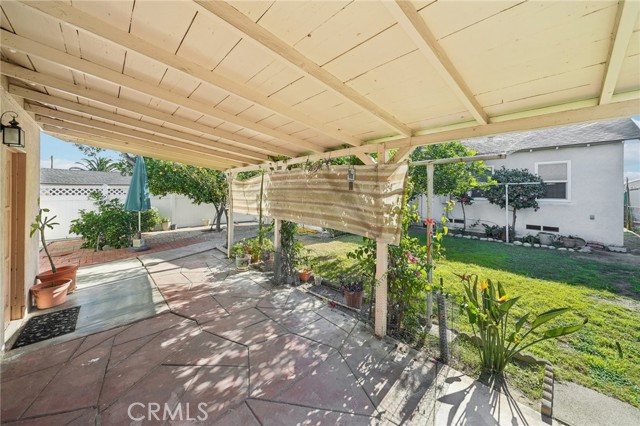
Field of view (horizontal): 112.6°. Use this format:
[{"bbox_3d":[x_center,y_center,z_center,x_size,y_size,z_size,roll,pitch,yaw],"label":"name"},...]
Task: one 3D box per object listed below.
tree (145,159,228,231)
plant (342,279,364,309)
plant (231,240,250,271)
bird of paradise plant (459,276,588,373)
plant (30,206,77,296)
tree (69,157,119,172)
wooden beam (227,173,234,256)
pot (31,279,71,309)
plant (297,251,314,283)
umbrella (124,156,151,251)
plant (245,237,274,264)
[{"bbox_3d":[-5.236,-0.798,8.300,2.900,2.950,2.600,-2,4,-32],"label":"tree"},{"bbox_3d":[0.466,1.096,2.920,0.280,0.410,0.270,1,3,9],"label":"plant"},{"bbox_3d":[-1.612,0.867,4.350,0.390,0.610,0.380,-1,4,-20],"label":"plant"},{"bbox_3d":[1.742,0.948,1.880,0.950,0.830,0.650,0,3,6],"label":"bird of paradise plant"},{"bbox_3d":[-4.218,0.550,3.400,0.450,1.380,0.470,3,4,39],"label":"plant"},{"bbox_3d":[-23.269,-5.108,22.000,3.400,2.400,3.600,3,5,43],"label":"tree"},{"bbox_3d":[-2.115,0.047,5.050,0.105,2.070,0.105,-3,5,-44],"label":"wooden beam"},{"bbox_3d":[-3.652,1.109,2.900,0.340,0.280,0.340,3,4,38],"label":"pot"},{"bbox_3d":[-0.264,0.941,3.750,0.310,0.560,0.290,0,3,-4],"label":"plant"},{"bbox_3d":[-4.966,-0.288,5.850,0.550,2.600,0.530,-3,5,-40],"label":"umbrella"},{"bbox_3d":[-1.348,0.836,4.750,0.600,0.620,0.500,-1,4,-16],"label":"plant"}]

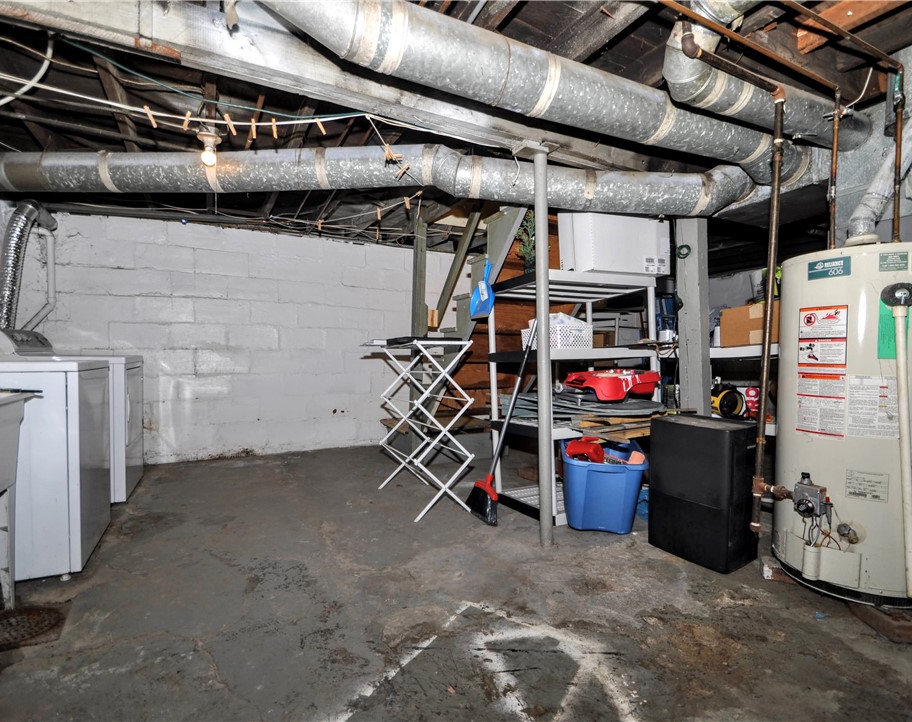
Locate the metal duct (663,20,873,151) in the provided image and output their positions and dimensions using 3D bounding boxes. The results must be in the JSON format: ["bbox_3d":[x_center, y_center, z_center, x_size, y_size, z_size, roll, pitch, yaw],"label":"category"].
[{"bbox_3d":[1.345,-1.148,1.919,1.060,0.310,0.170,-1,0,-19],"label":"metal duct"}]

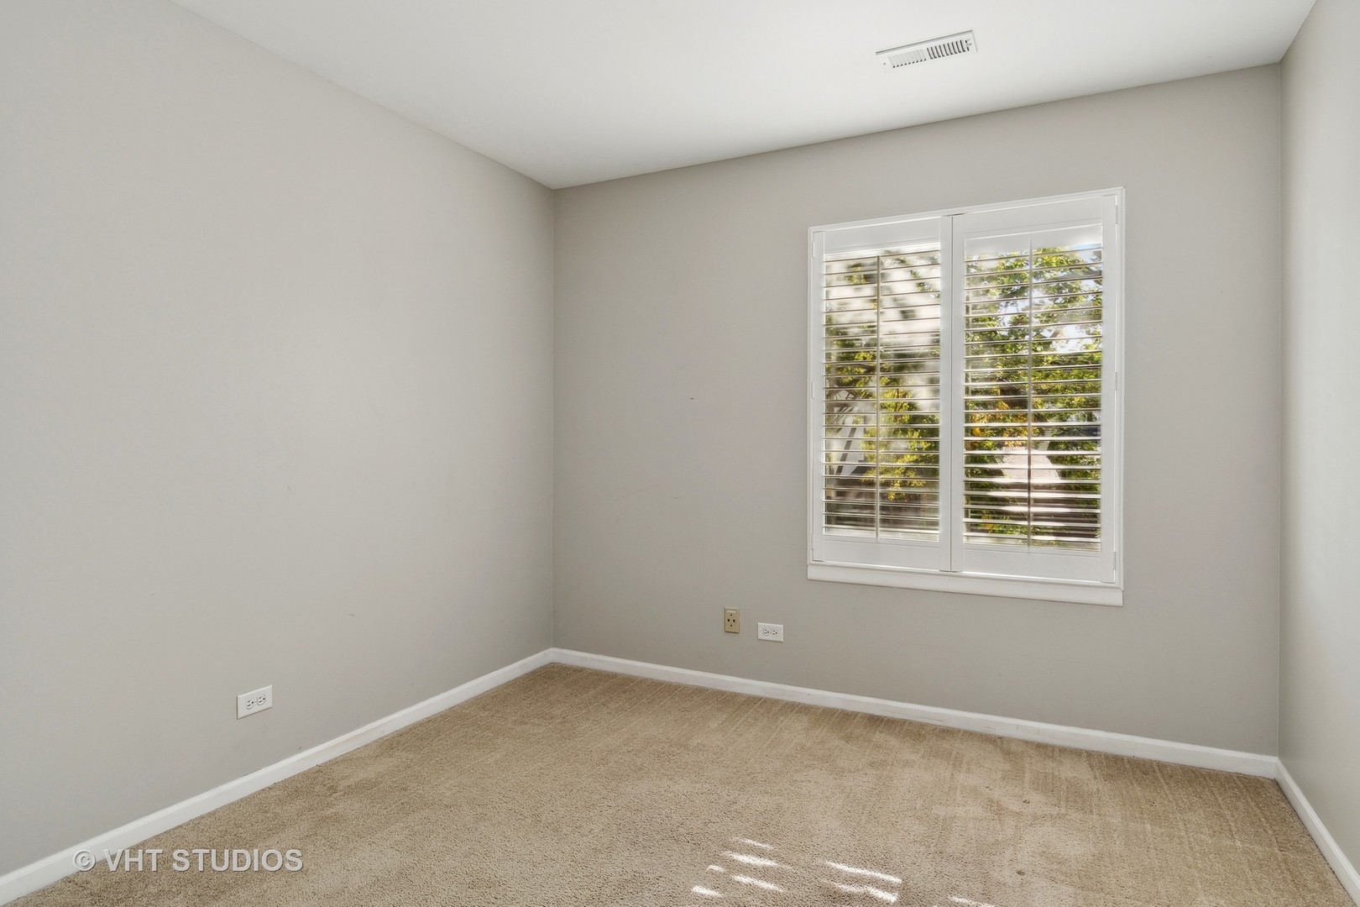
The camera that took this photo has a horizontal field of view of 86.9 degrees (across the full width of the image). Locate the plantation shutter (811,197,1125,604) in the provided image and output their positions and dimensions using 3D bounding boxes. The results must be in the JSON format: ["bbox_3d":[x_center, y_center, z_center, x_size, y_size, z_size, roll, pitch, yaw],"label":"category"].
[{"bbox_3d":[1.070,-0.218,2.820,1.130,1.430,0.070,0,1,25],"label":"plantation shutter"}]

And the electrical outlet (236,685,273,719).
[{"bbox_3d":[-1.351,0.793,2.285,0.009,0.071,0.115,0,1,27],"label":"electrical outlet"}]

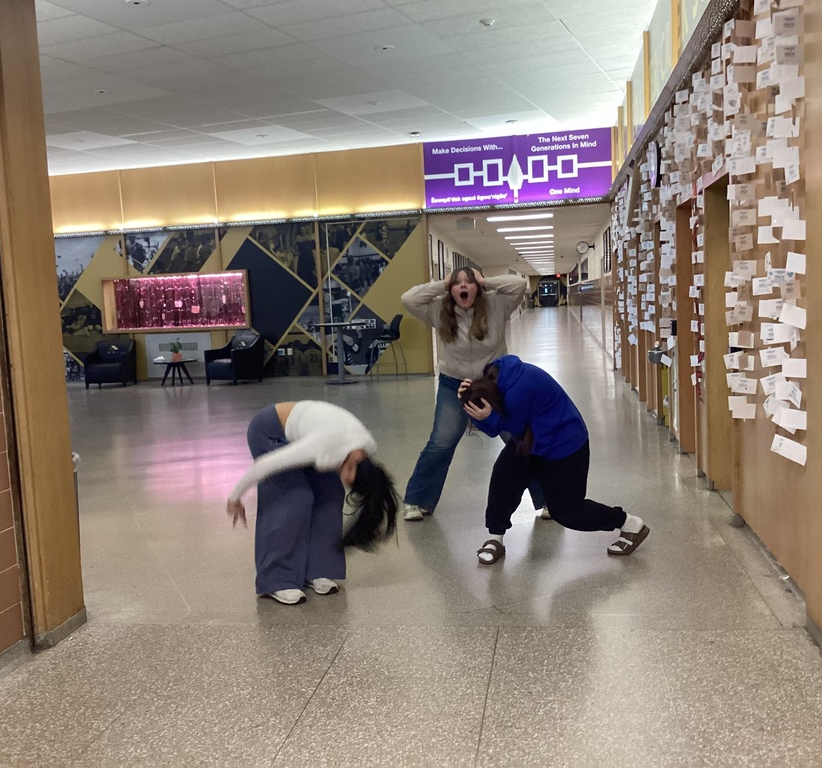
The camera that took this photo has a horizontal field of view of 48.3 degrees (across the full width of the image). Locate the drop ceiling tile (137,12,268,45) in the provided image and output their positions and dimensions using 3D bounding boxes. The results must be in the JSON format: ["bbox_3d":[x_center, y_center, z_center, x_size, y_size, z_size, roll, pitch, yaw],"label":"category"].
[{"bbox_3d":[-1.966,-3.339,8.612,1.210,0.020,0.605,0,6,22],"label":"drop ceiling tile"}]

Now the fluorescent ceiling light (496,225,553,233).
[{"bbox_3d":[2.450,-3.330,19.614,1.220,0.080,0.420,-2,5,9],"label":"fluorescent ceiling light"}]

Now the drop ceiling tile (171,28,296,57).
[{"bbox_3d":[-1.778,-3.439,9.248,1.215,0.020,0.605,0,6,22],"label":"drop ceiling tile"}]

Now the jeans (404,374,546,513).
[{"bbox_3d":[0.383,0.355,5.856,0.900,0.900,0.370,-2,5,4],"label":"jeans"}]

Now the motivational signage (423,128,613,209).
[{"bbox_3d":[1.788,-3.616,15.514,3.155,1.138,0.030,-1,6,13],"label":"motivational signage"}]

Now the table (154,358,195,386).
[{"bbox_3d":[-4.296,-0.202,16.723,0.750,0.440,0.750,-4,6,-14],"label":"table"}]

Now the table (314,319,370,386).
[{"bbox_3d":[-1.201,-0.530,15.881,0.950,1.030,0.950,-2,5,9],"label":"table"}]

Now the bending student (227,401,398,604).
[{"bbox_3d":[-0.463,0.540,4.333,0.720,0.924,0.500,-1,6,19],"label":"bending student"}]

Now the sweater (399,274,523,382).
[{"bbox_3d":[0.330,-0.355,5.756,0.750,0.640,0.340,-2,5,6],"label":"sweater"}]

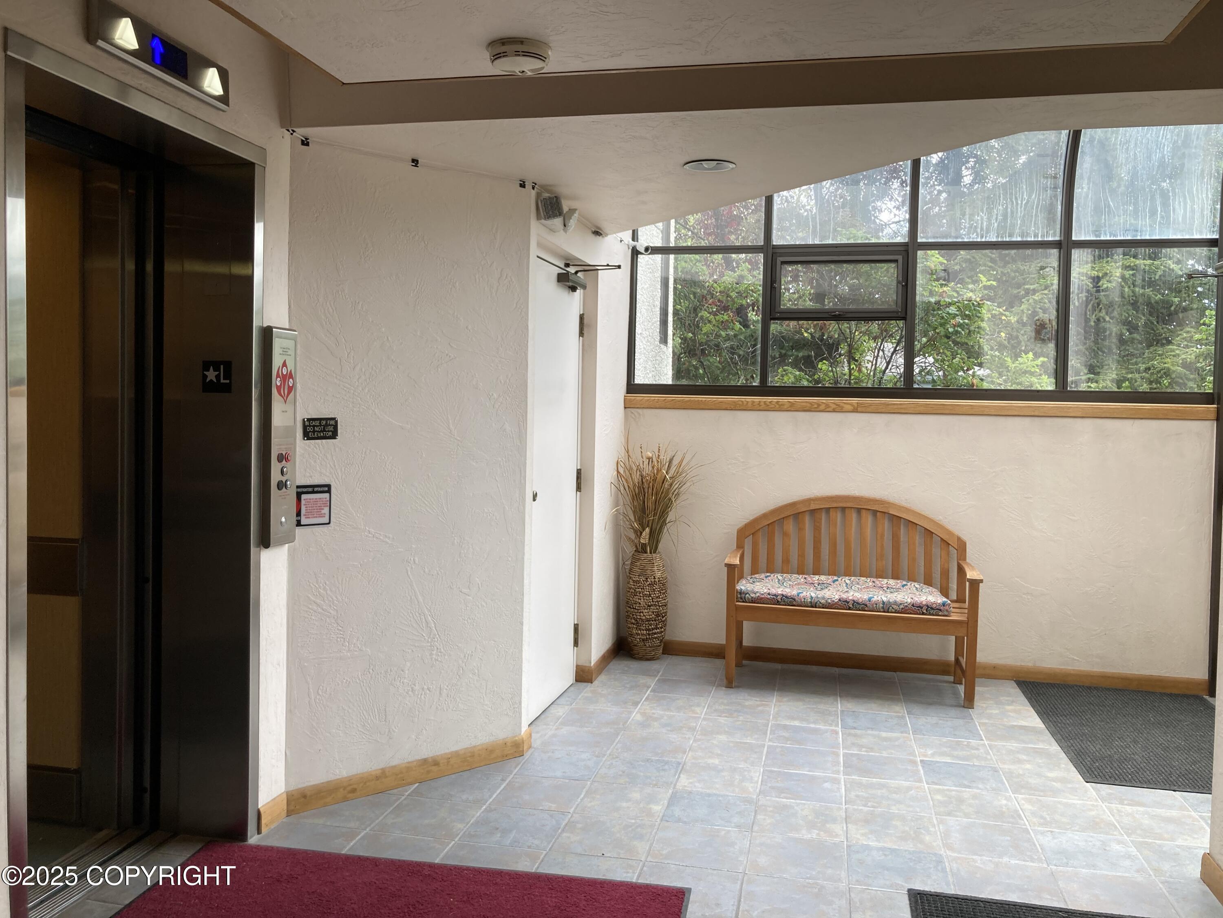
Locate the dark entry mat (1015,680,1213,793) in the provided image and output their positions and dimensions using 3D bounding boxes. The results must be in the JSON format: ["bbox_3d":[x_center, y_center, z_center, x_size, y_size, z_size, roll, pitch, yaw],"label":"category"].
[{"bbox_3d":[2.454,1.233,4.480,0.924,0.009,1.540,2,2,12],"label":"dark entry mat"}]

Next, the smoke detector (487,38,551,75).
[{"bbox_3d":[-0.221,-0.956,2.364,0.155,0.043,0.155,1,2,0],"label":"smoke detector"}]

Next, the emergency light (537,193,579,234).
[{"bbox_3d":[-0.219,-1.014,4.113,0.102,0.134,0.284,2,2,13],"label":"emergency light"}]

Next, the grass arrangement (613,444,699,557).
[{"bbox_3d":[0.240,0.230,5.539,0.468,0.638,0.400,2,2,12],"label":"grass arrangement"}]

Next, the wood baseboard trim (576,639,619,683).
[{"bbox_3d":[-0.061,1.105,5.488,0.081,0.088,0.728,2,2,12],"label":"wood baseboard trim"}]

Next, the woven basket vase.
[{"bbox_3d":[0.206,0.842,5.685,0.238,0.607,0.238,2,2,12],"label":"woven basket vase"}]

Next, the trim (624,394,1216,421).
[{"bbox_3d":[1.610,-0.288,5.466,3.121,0.080,0.040,2,2,12],"label":"trim"}]

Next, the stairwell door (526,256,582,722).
[{"bbox_3d":[-0.295,0.136,4.601,0.052,2.039,0.915,2,2,12],"label":"stairwell door"}]

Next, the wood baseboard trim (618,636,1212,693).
[{"bbox_3d":[1.598,1.143,5.516,3.129,0.088,0.022,2,2,12],"label":"wood baseboard trim"}]

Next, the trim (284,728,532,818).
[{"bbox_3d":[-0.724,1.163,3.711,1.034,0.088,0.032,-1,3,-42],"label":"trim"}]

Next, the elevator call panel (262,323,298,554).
[{"bbox_3d":[-1.077,-0.071,3.223,0.034,0.700,0.151,2,2,12],"label":"elevator call panel"}]

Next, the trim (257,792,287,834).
[{"bbox_3d":[-1.111,1.161,3.247,0.015,0.085,0.151,2,2,12],"label":"trim"}]

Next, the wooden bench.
[{"bbox_3d":[1.236,0.694,5.162,1.241,0.970,0.585,2,2,12],"label":"wooden bench"}]

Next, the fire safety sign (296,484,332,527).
[{"bbox_3d":[-1.013,0.155,3.338,0.145,0.148,0.006,-1,3,-41],"label":"fire safety sign"}]

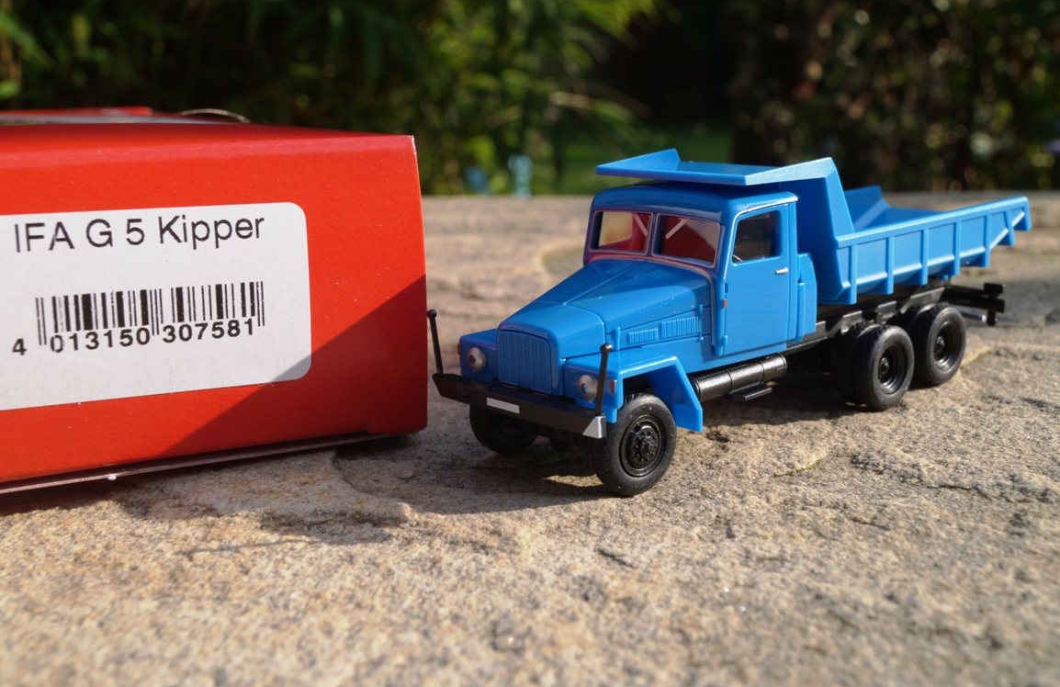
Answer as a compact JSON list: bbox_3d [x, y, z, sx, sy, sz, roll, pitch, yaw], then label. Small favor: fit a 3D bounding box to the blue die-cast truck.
[{"bbox_3d":[0.031,-0.008,0.172,0.090,0.033,0.029,-14,17,-41],"label":"blue die-cast truck"}]

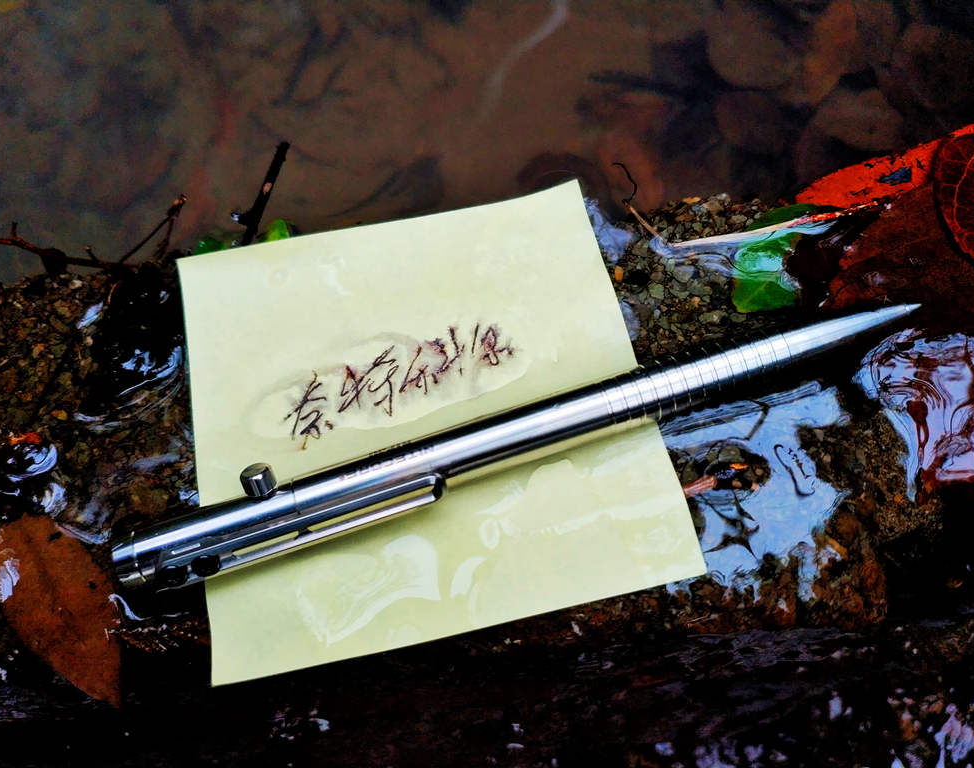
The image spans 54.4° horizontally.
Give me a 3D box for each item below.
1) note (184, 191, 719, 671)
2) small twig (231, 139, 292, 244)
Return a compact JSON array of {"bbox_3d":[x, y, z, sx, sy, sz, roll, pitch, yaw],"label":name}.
[{"bbox_3d":[-0.012,0.003,0.158,0.076,0.002,0.076,-12,65,-3],"label":"note"},{"bbox_3d":[-0.043,-0.036,0.177,0.005,0.004,0.022,15,66,9],"label":"small twig"}]

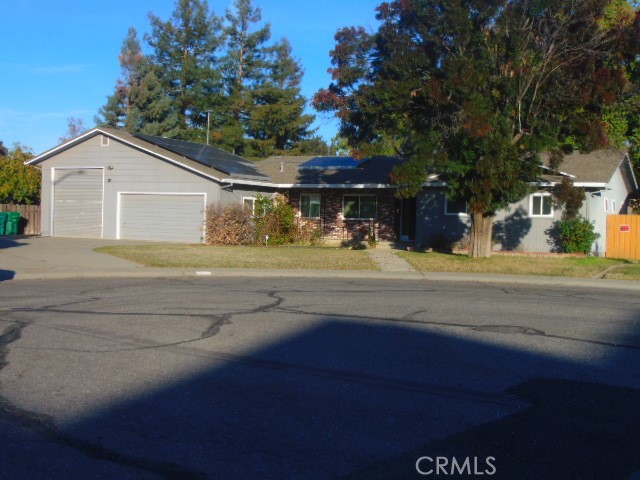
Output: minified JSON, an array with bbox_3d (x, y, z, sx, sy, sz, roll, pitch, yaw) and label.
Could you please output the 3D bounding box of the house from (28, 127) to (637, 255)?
[{"bbox_3d":[-0.055,-2.426,37.453,27.900,5.250,10.900,2,2,28],"label":"house"}]

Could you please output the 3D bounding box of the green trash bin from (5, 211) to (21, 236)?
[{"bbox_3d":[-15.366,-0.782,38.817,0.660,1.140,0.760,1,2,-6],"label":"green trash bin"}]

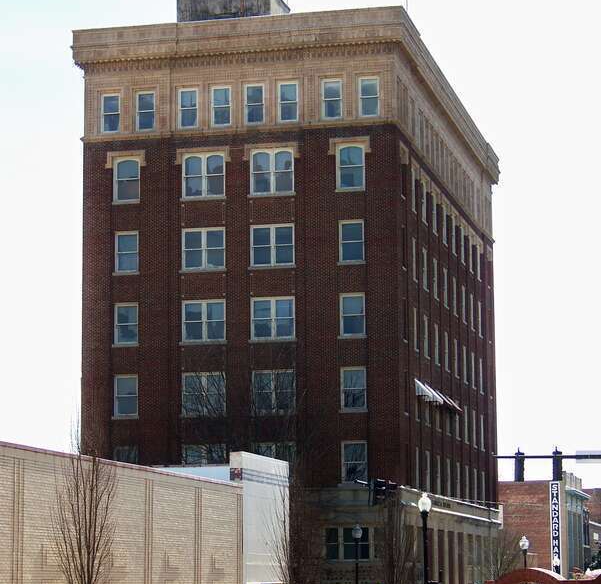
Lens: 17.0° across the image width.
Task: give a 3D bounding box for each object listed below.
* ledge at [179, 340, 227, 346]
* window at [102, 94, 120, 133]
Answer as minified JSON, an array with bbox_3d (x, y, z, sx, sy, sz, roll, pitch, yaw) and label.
[{"bbox_3d":[-4.325,2.287,89.692,2.200,0.150,0.220,-2,-8,13],"label":"ledge"},{"bbox_3d":[-8.639,-8.143,92.242,0.900,1.780,0.150,-2,-8,13],"label":"window"}]

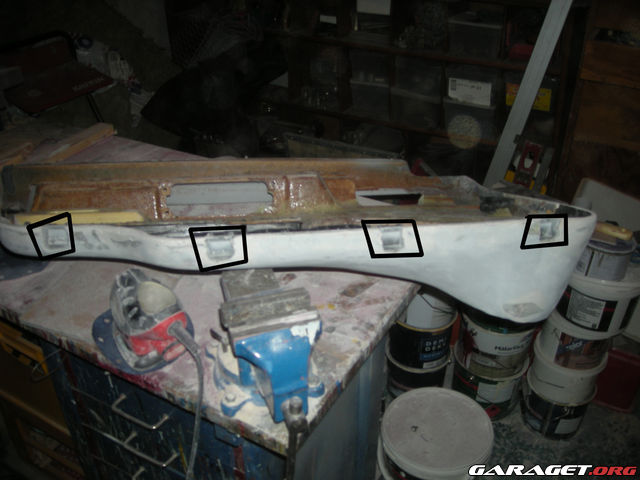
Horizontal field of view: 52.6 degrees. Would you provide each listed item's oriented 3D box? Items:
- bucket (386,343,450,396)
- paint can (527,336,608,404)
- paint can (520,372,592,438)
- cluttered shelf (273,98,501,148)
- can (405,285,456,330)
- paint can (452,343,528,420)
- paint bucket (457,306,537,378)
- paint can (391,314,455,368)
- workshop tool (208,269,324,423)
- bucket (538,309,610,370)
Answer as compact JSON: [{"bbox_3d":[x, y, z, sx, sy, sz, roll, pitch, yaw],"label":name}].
[{"bbox_3d":[0.313,0.410,2.074,0.200,0.157,0.200,-1,33,1],"label":"bucket"},{"bbox_3d":[0.717,0.372,1.891,0.202,0.139,0.202,-1,33,1],"label":"paint can"},{"bbox_3d":[0.724,0.480,1.970,0.200,0.138,0.200,-1,33,1],"label":"paint can"},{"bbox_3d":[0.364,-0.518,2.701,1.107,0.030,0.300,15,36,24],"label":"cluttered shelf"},{"bbox_3d":[0.316,0.149,1.914,0.185,0.150,0.185,-1,33,1],"label":"can"},{"bbox_3d":[0.529,0.422,2.033,0.222,0.172,0.222,-1,33,1],"label":"paint can"},{"bbox_3d":[0.532,0.278,1.943,0.222,0.176,0.222,-1,33,1],"label":"paint bucket"},{"bbox_3d":[0.315,0.276,1.995,0.200,0.160,0.200,-1,33,1],"label":"paint can"},{"bbox_3d":[-0.075,0.150,0.931,0.150,0.165,0.215,-9,33,-12],"label":"workshop tool"},{"bbox_3d":[0.718,0.259,1.818,0.200,0.139,0.200,-1,33,1],"label":"bucket"}]

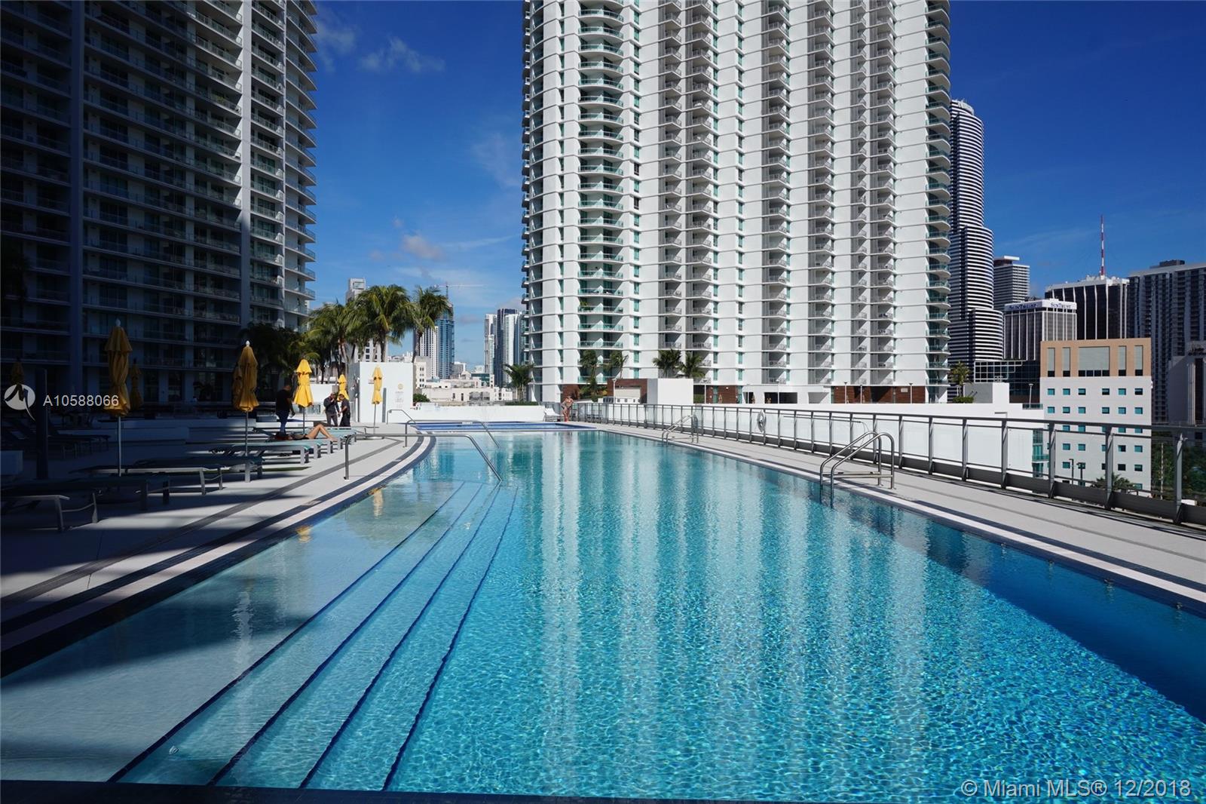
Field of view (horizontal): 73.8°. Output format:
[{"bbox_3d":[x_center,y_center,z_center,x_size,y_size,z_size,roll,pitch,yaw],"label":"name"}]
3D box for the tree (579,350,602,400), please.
[{"bbox_3d":[-1.900,-3.800,122.000,3.500,8.000,3.500,0,0,0],"label":"tree"}]

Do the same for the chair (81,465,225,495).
[{"bbox_3d":[-6.700,1.150,11.970,1.880,0.430,0.700,0,0,-8],"label":"chair"}]

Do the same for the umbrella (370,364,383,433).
[{"bbox_3d":[-8.740,-0.080,31.000,0.440,2.630,0.440,0,0,0],"label":"umbrella"}]

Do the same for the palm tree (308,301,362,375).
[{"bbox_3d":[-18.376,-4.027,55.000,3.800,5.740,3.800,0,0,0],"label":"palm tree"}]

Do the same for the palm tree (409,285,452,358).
[{"bbox_3d":[-11.981,-4.527,56.000,3.020,7.220,3.020,0,0,0],"label":"palm tree"}]

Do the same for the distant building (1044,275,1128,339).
[{"bbox_3d":[470.000,-49.000,782.000,42.000,143.000,58.000,0,0,-27],"label":"distant building"}]

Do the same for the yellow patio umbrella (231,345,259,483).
[{"bbox_3d":[-6.683,0.100,15.100,0.470,2.510,0.470,0,0,0],"label":"yellow patio umbrella"}]

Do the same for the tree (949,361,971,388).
[{"bbox_3d":[62.000,-3.900,140.000,3.700,6.300,3.700,0,0,0],"label":"tree"}]

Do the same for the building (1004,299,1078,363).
[{"bbox_3d":[357.000,-27.000,656.000,41.000,105.000,36.000,0,0,-23],"label":"building"}]

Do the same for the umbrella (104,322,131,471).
[{"bbox_3d":[-8.090,-0.020,13.400,0.460,2.680,0.460,0,0,0],"label":"umbrella"}]

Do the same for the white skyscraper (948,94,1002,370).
[{"bbox_3d":[204.000,-70.000,445.000,50.000,192.000,50.000,0,0,-23],"label":"white skyscraper"}]

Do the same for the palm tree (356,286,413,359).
[{"bbox_3d":[-15.329,-4.560,56.000,3.940,7.280,3.940,0,0,0],"label":"palm tree"}]

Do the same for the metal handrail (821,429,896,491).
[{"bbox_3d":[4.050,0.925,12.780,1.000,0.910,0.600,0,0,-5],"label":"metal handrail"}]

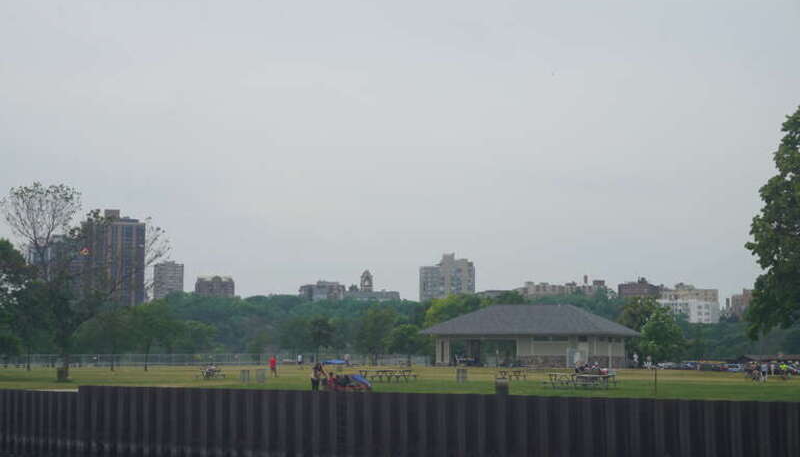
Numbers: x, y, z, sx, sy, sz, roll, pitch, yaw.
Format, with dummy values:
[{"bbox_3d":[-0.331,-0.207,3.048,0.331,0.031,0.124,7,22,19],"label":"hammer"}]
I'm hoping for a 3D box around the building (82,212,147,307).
[{"bbox_3d":[-205.973,25.881,1150.000,43.000,79.080,30.000,1,-5,-15],"label":"building"}]

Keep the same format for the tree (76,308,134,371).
[{"bbox_3d":[-30.930,11.684,168.000,6.000,6.560,5.800,0,-4,0],"label":"tree"}]

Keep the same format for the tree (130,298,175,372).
[{"bbox_3d":[-25.944,11.197,167.000,5.200,7.360,5.200,0,-4,0],"label":"tree"}]

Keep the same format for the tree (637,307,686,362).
[{"bbox_3d":[36.923,15.051,225.000,6.700,8.160,6.500,0,-4,0],"label":"tree"}]

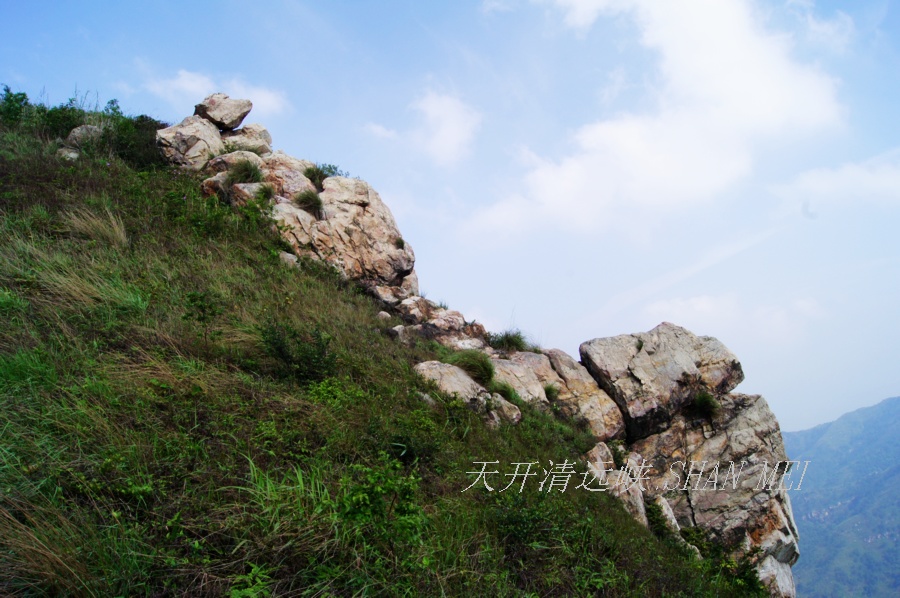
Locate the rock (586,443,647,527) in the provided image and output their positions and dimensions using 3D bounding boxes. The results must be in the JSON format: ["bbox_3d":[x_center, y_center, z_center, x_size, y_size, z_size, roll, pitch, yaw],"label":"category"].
[{"bbox_3d":[2.321,2.586,9.400,0.795,1.112,0.750,0,-5,0],"label":"rock"}]

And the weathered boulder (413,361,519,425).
[{"bbox_3d":[0.253,1.525,11.000,1.695,1.013,1.300,0,-8,0],"label":"weathered boulder"}]

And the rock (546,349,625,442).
[{"bbox_3d":[2.371,1.689,11.800,1.338,1.596,1.400,0,-8,0],"label":"rock"}]

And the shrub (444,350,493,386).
[{"bbox_3d":[0.318,1.196,11.600,0.809,0.601,0.720,0,-8,0],"label":"shrub"}]

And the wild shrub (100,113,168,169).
[{"bbox_3d":[-8.656,-4.349,18.500,1.828,1.490,1.500,0,-8,0],"label":"wild shrub"}]

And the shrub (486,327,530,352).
[{"bbox_3d":[1.128,0.800,13.000,0.831,0.449,0.750,0,-8,0],"label":"shrub"}]

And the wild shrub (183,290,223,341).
[{"bbox_3d":[-2.753,0.184,7.500,0.436,0.539,0.430,0,-8,0],"label":"wild shrub"}]

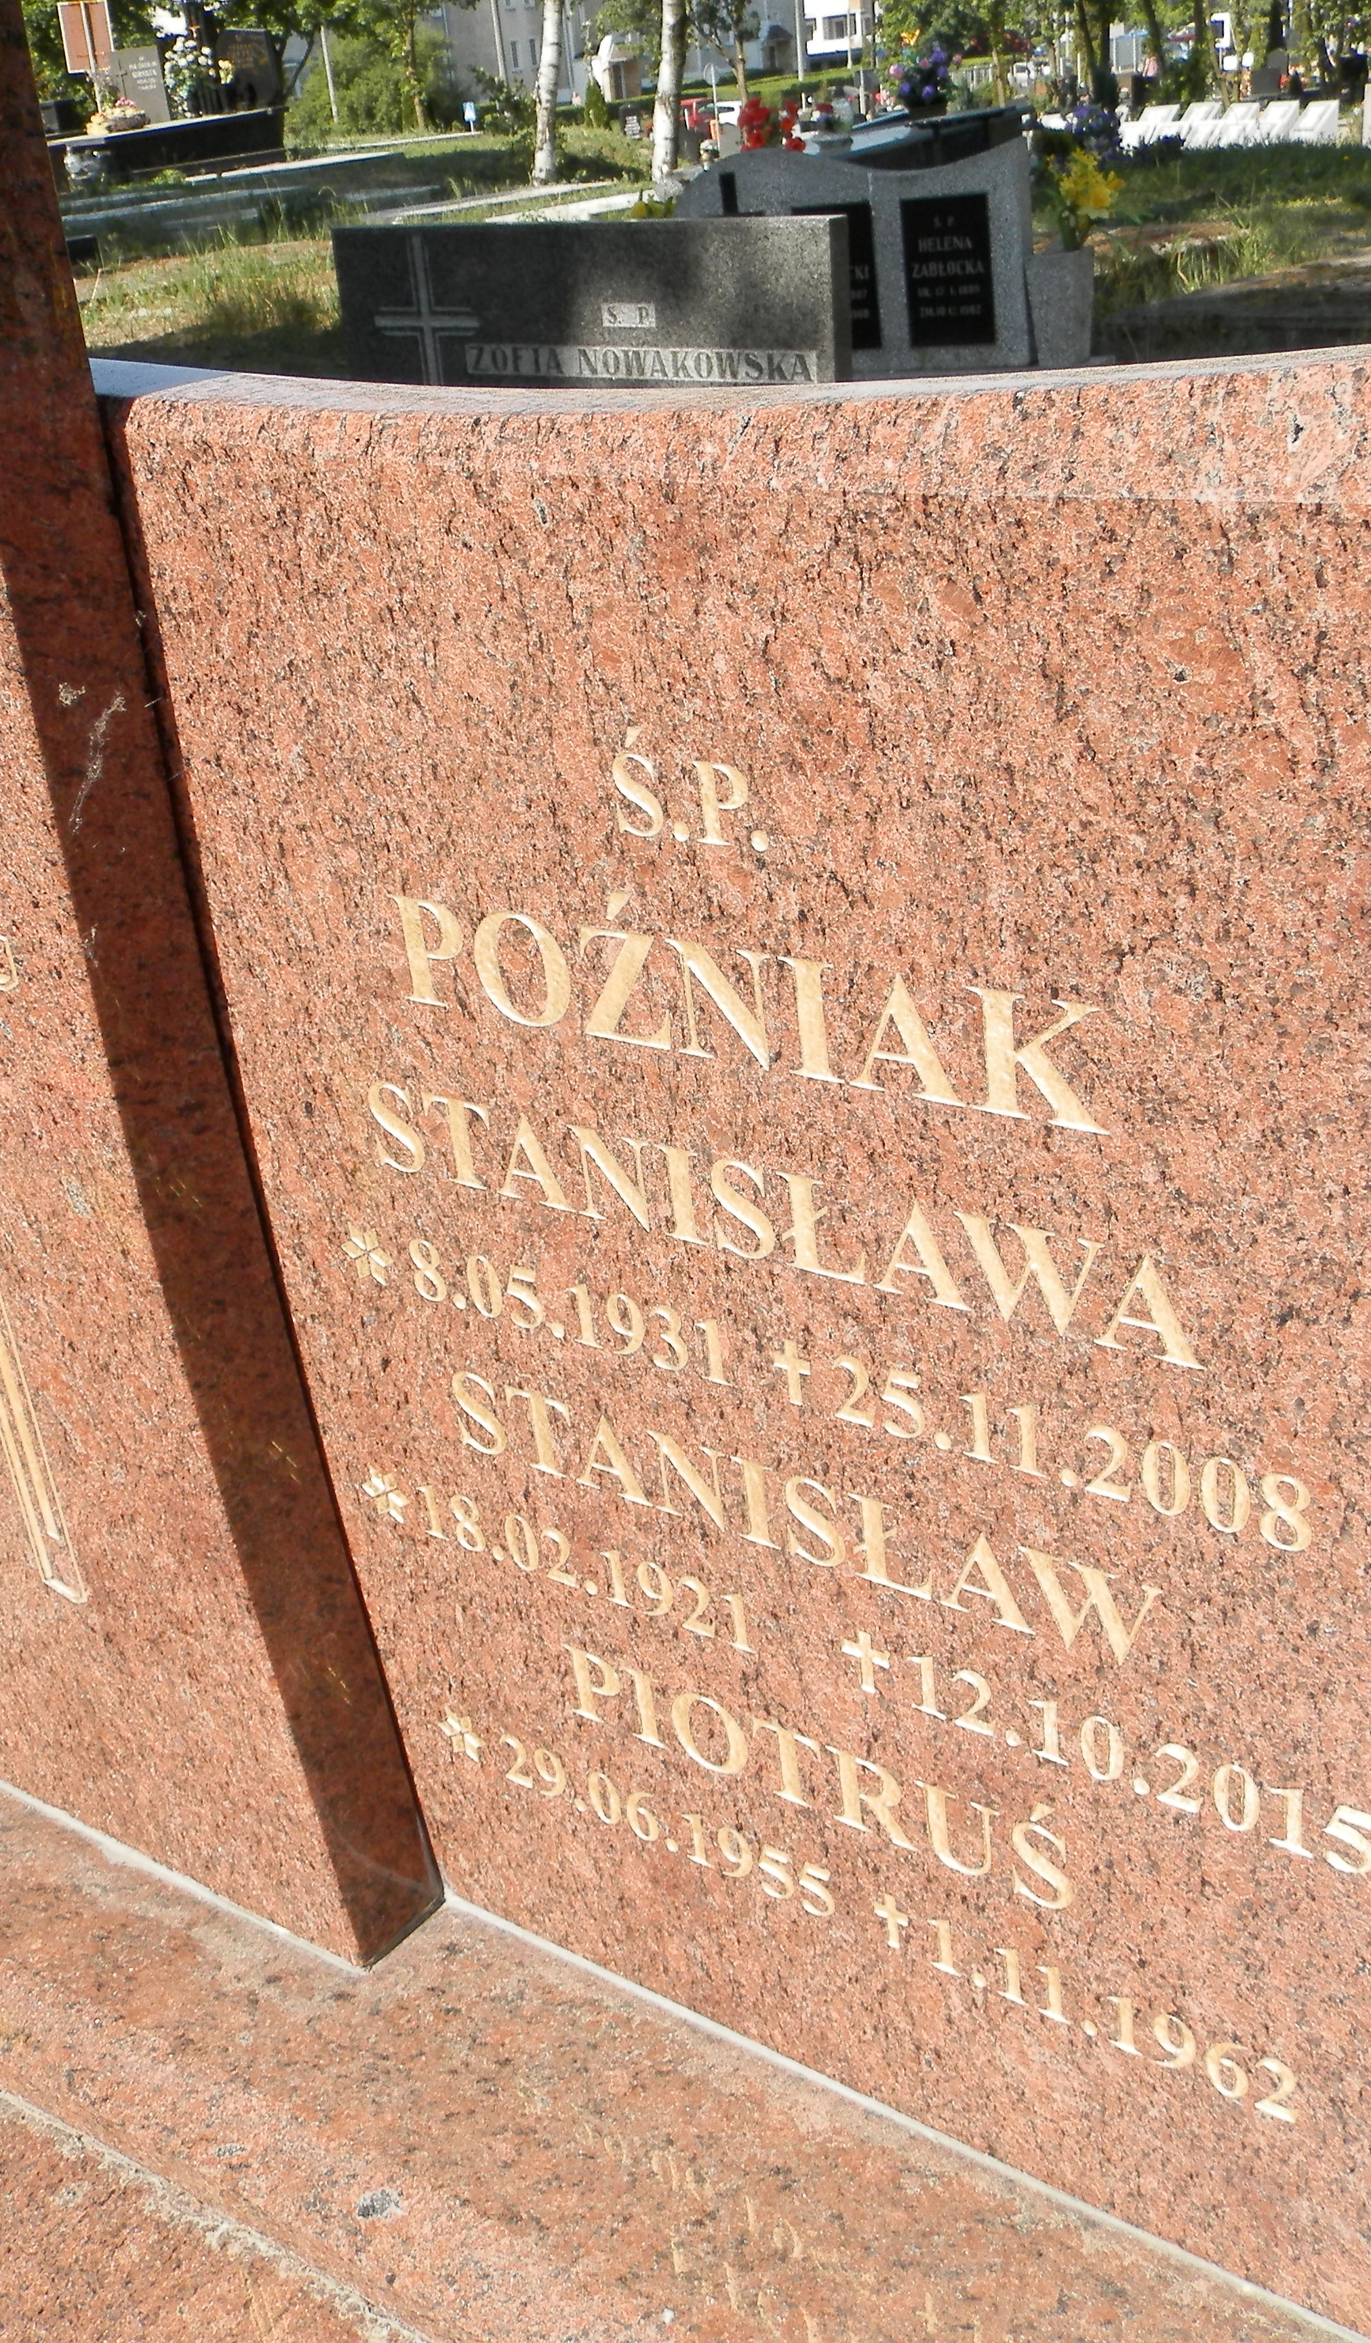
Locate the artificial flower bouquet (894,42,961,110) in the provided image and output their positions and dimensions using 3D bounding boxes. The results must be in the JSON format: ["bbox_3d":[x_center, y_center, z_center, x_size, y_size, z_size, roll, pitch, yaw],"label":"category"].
[{"bbox_3d":[1.242,-5.628,11.600,0.330,0.320,0.290,5,29,22],"label":"artificial flower bouquet"}]

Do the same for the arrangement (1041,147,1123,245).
[{"bbox_3d":[1.336,-3.280,7.600,0.270,0.310,0.250,7,29,25],"label":"arrangement"}]

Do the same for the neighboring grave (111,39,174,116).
[{"bbox_3d":[-5.055,-10.132,21.000,0.620,0.700,0.120,8,30,27],"label":"neighboring grave"}]

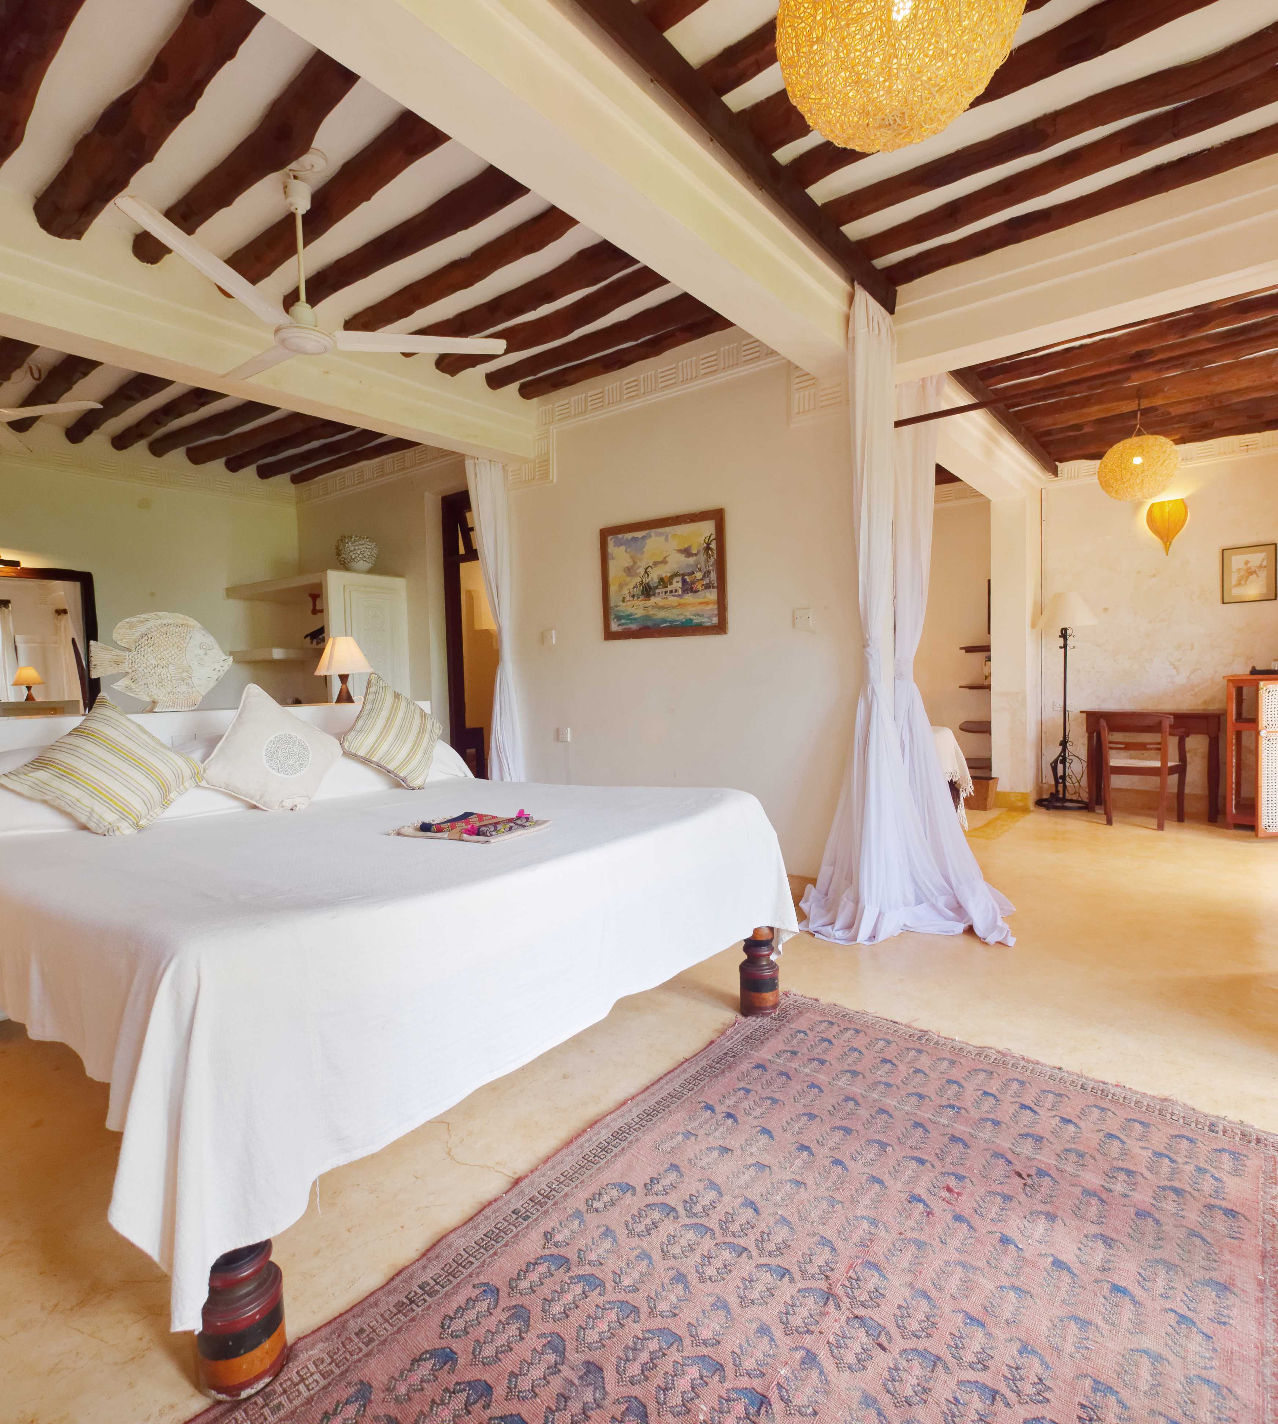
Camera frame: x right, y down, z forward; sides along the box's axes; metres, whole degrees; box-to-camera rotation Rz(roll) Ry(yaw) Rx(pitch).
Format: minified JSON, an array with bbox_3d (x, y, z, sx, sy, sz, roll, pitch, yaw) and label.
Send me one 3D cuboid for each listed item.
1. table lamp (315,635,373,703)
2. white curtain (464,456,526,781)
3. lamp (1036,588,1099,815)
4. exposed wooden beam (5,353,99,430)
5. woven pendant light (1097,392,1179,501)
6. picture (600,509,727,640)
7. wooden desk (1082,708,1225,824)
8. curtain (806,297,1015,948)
[{"bbox_3d":[-1.565,-0.220,4.071,0.295,0.354,0.295,1,4,38],"label":"table lamp"},{"bbox_3d":[-1.069,-0.476,5.526,0.345,2.691,0.460,1,4,40],"label":"white curtain"},{"bbox_3d":[3.518,-0.096,6.376,0.444,1.756,0.444,1,4,38],"label":"lamp"},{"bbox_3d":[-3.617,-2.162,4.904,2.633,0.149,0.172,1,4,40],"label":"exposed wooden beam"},{"bbox_3d":[2.967,-1.571,4.561,0.402,0.641,0.402,1,4,40],"label":"woven pendant light"},{"bbox_3d":[0.123,-0.743,4.305,0.860,0.659,0.030,1,4,38],"label":"picture"},{"bbox_3d":[3.830,0.373,5.707,0.908,0.770,0.483,1,4,40],"label":"wooden desk"},{"bbox_3d":[1.209,-0.530,3.427,0.897,2.932,0.897,1,4,40],"label":"curtain"}]

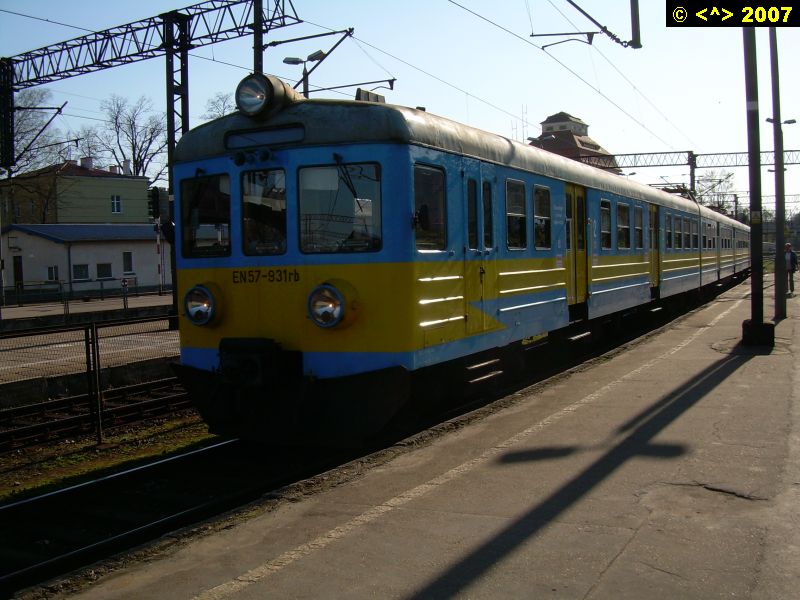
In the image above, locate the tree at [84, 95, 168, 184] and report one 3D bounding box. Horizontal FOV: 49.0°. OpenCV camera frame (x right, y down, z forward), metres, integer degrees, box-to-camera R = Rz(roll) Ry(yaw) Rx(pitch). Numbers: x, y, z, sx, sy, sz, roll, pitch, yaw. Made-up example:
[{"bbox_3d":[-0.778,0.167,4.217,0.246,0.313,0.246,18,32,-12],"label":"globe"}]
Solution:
[{"bbox_3d":[-24.032,-9.427,79.160,8.200,17.233,8.000,-2,3,-17],"label":"tree"}]

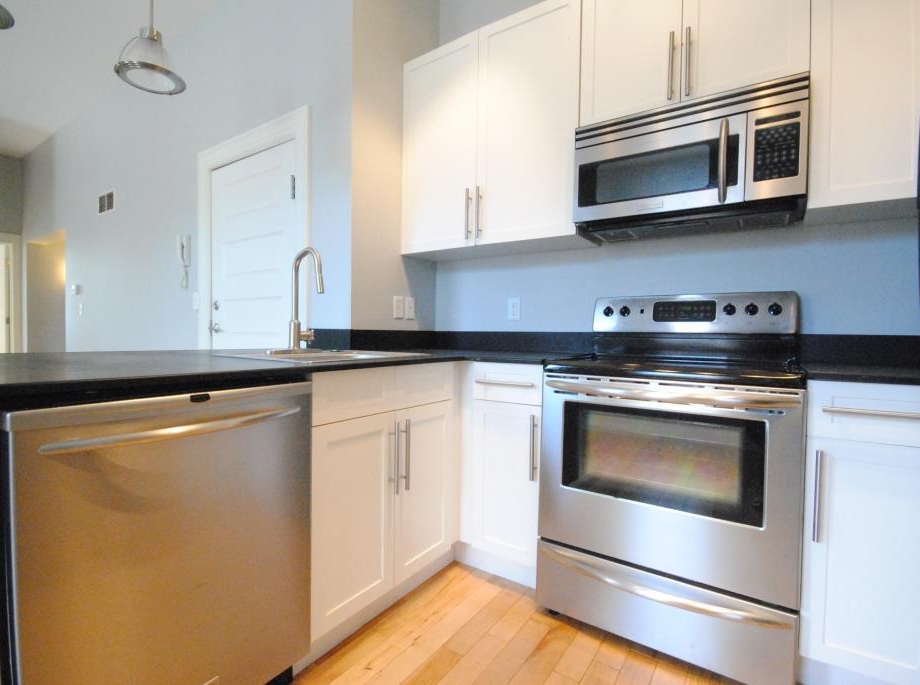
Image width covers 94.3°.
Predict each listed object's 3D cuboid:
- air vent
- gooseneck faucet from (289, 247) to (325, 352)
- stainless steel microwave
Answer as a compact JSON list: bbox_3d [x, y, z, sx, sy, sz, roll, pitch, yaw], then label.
[{"bbox_3d":[-3.183,-1.256,3.832,0.385,0.190,0.020,1,1,33],"label":"air vent"},{"bbox_3d":[-0.603,-0.170,1.752,0.215,0.431,0.110,1,1,33],"label":"gooseneck faucet"},{"bbox_3d":[0.898,-0.672,1.729,0.760,0.417,0.415,1,1,33],"label":"stainless steel microwave"}]

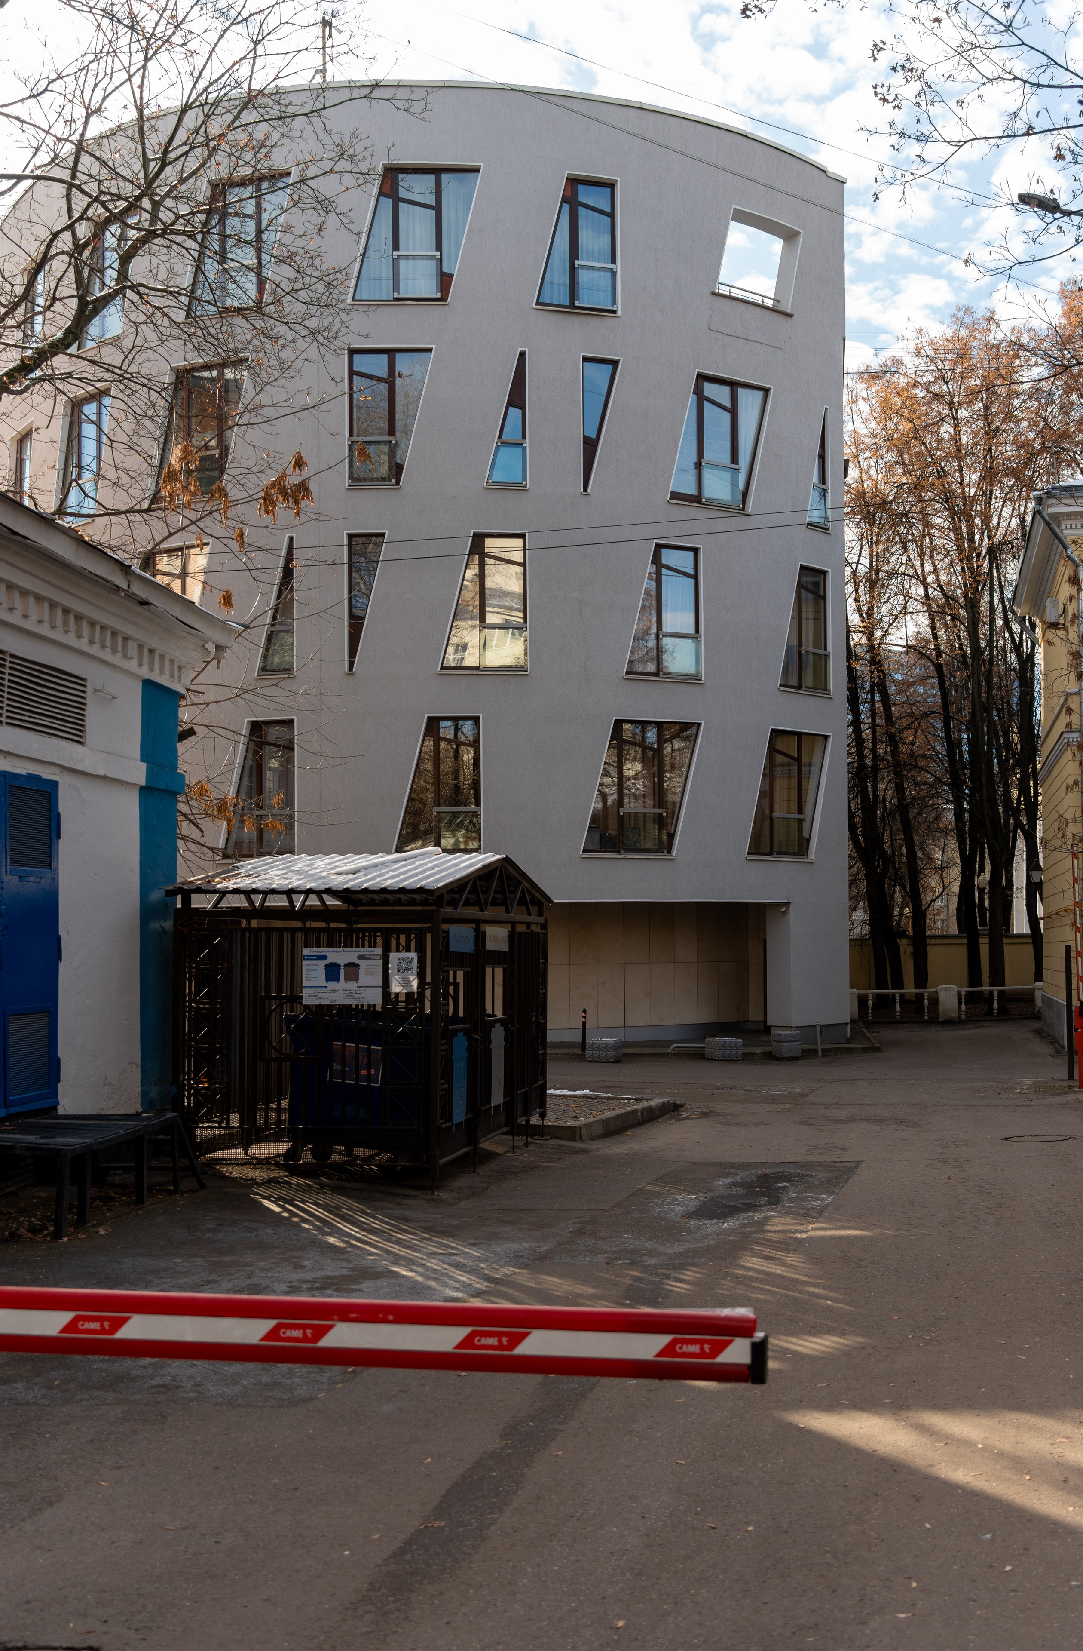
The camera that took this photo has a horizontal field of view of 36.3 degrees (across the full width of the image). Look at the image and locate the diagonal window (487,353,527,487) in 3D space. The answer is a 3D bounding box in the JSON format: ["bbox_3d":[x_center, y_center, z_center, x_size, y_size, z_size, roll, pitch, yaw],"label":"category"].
[{"bbox_3d":[-0.628,-7.160,29.122,0.736,2.455,0.200,0,-3,-9],"label":"diagonal window"}]

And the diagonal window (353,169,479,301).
[{"bbox_3d":[-2.128,-10.070,28.192,2.219,2.363,0.200,0,-3,0],"label":"diagonal window"}]

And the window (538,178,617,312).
[{"bbox_3d":[0.619,-10.411,29.594,1.548,2.473,0.200,1,-3,-16],"label":"window"}]

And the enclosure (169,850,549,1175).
[{"bbox_3d":[-1.490,1.652,15.190,2.300,2.739,4.050,-1,-4,11],"label":"enclosure"}]

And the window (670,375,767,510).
[{"bbox_3d":[3.221,-6.828,29.555,2.357,2.415,0.200,2,-4,-33],"label":"window"}]

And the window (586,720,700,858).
[{"bbox_3d":[1.803,-0.647,29.536,2.347,2.442,0.200,1,-3,-23],"label":"window"}]

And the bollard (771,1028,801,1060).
[{"bbox_3d":[4.118,3.671,27.800,0.370,0.510,0.370,1,-4,-16],"label":"bollard"}]

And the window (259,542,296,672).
[{"bbox_3d":[-4.650,-3.837,29.120,0.710,2.480,0.200,-1,-3,14],"label":"window"}]

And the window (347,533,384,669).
[{"bbox_3d":[-2.940,-3.749,27.844,0.673,2.370,0.200,-1,-4,5],"label":"window"}]

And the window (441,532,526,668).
[{"bbox_3d":[-1.011,-3.884,28.920,1.500,2.465,0.200,0,-3,-7],"label":"window"}]

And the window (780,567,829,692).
[{"bbox_3d":[5.025,-3.767,31.815,1.634,2.466,0.200,3,-4,-44],"label":"window"}]

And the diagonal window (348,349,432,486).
[{"bbox_3d":[-2.548,-6.917,28.010,1.465,2.405,0.200,-1,-4,3],"label":"diagonal window"}]

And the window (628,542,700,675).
[{"bbox_3d":[2.180,-3.840,29.831,1.563,2.467,0.200,1,-3,-25],"label":"window"}]

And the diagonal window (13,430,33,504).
[{"bbox_3d":[-10.158,-6.583,32.185,0.200,2.422,1.776,2,-4,-35],"label":"diagonal window"}]

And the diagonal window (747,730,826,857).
[{"bbox_3d":[4.541,-0.543,30.147,2.406,2.363,0.200,3,-5,-42],"label":"diagonal window"}]

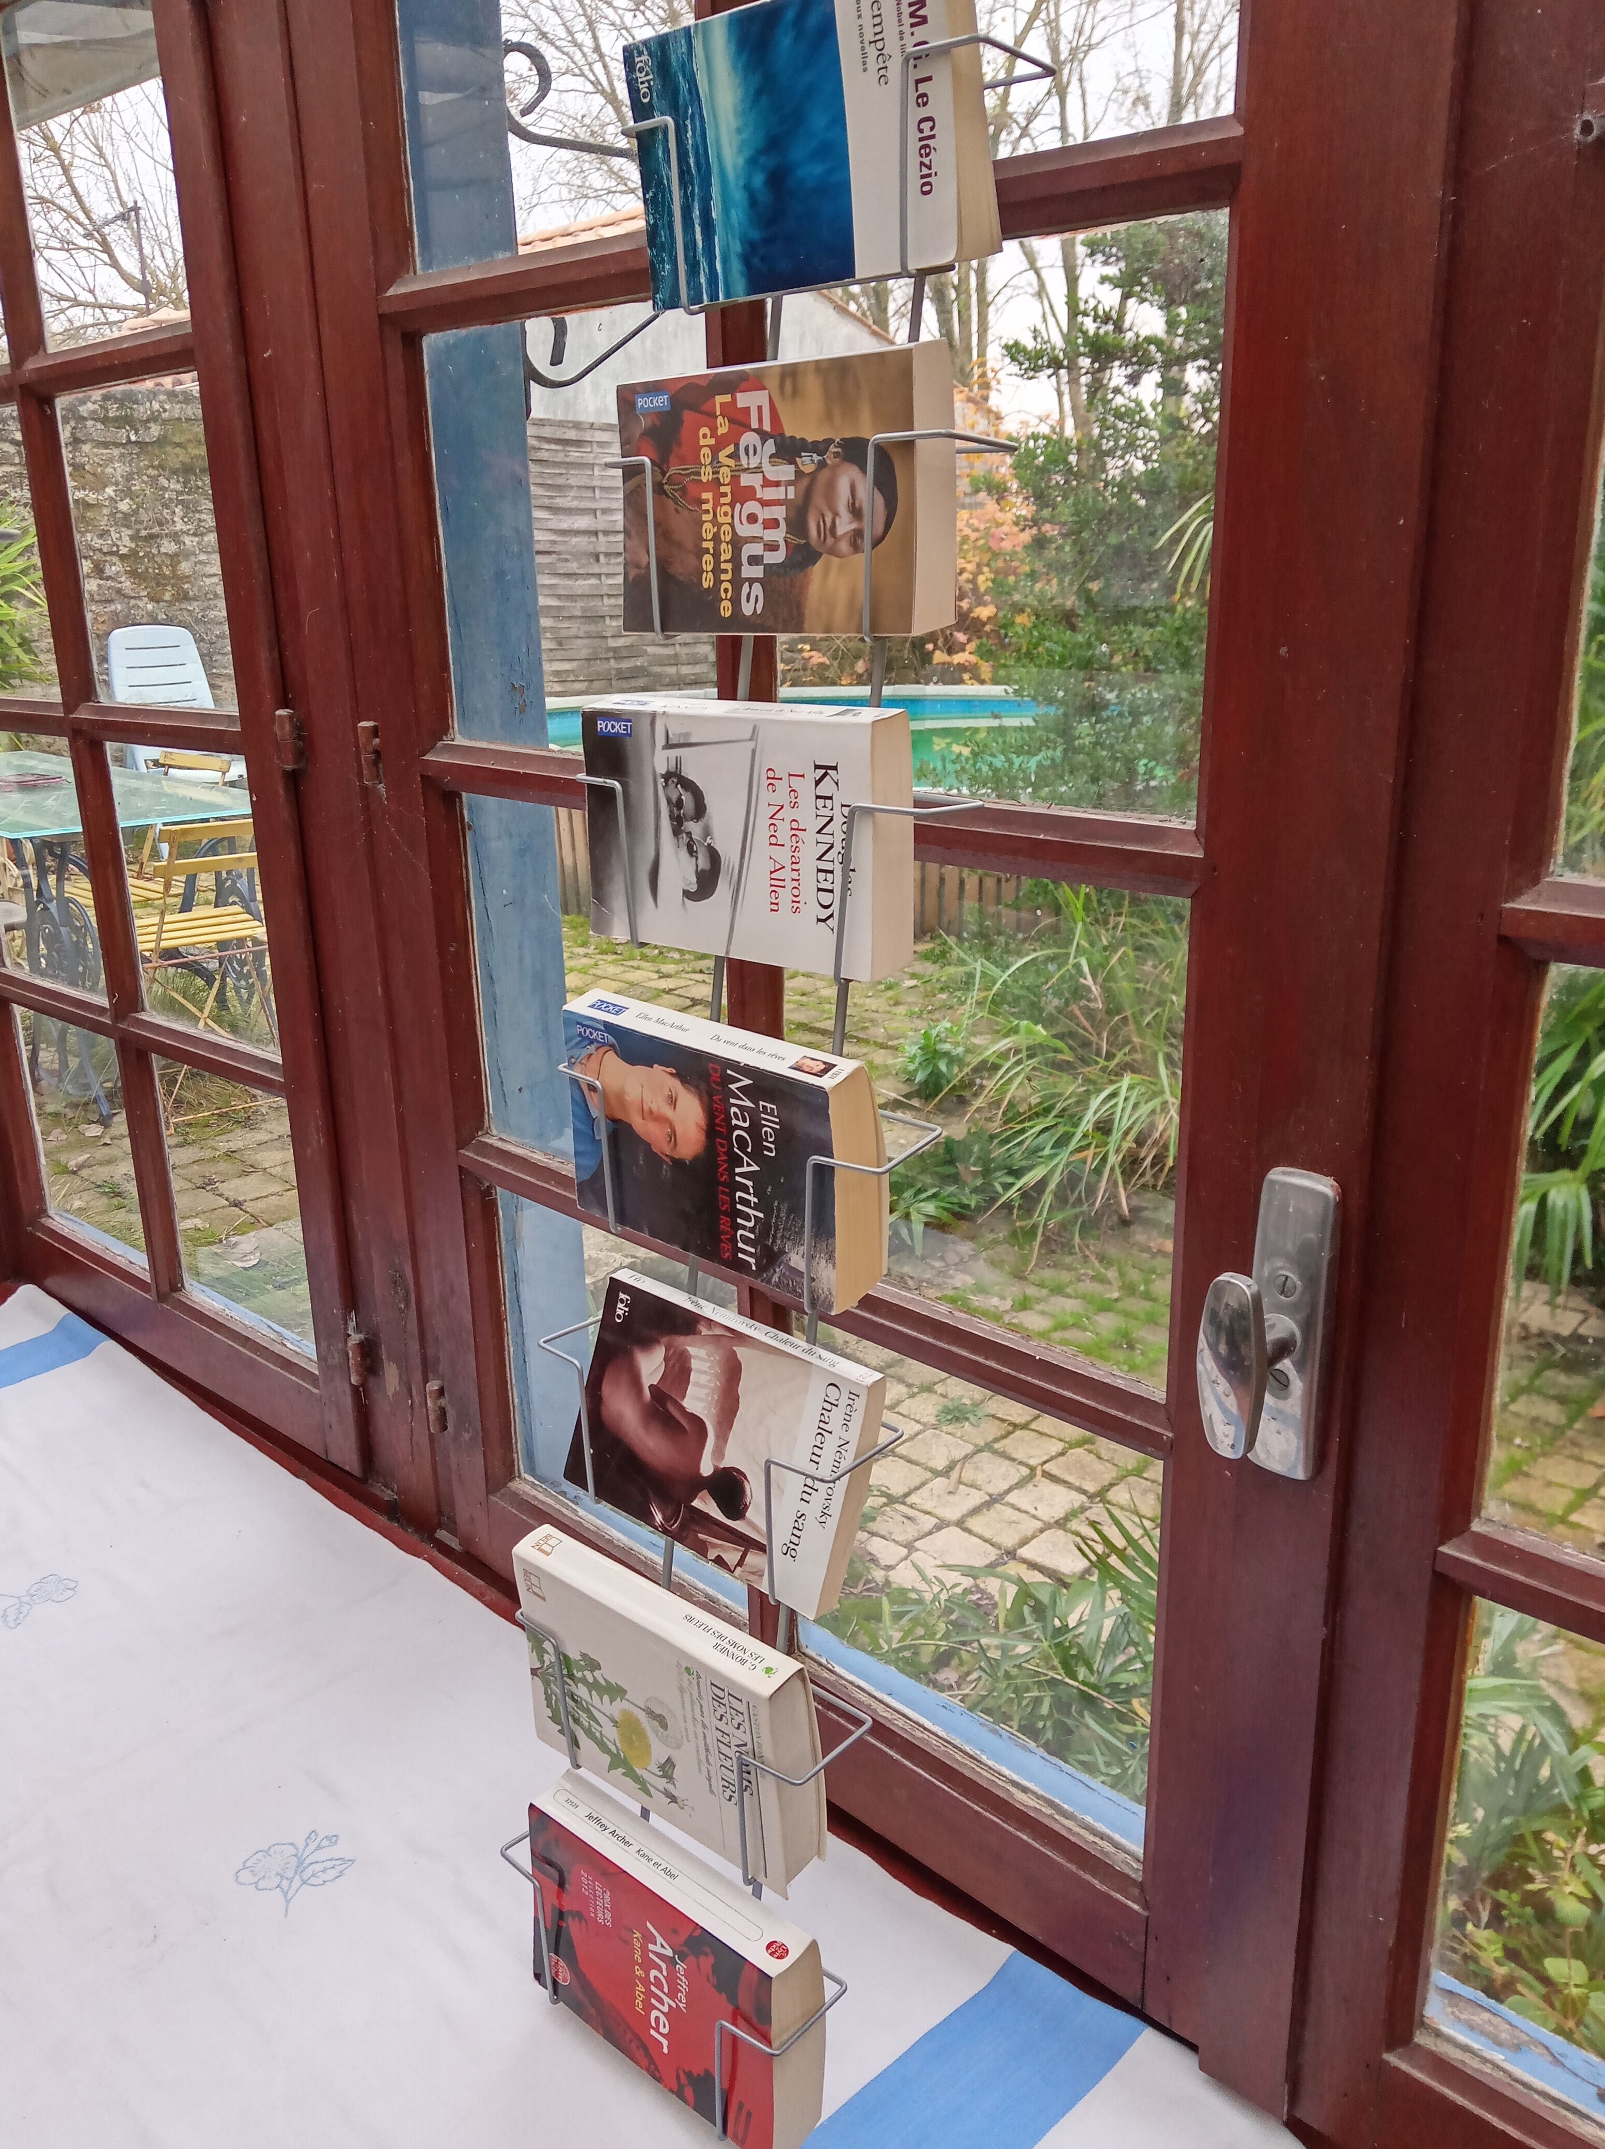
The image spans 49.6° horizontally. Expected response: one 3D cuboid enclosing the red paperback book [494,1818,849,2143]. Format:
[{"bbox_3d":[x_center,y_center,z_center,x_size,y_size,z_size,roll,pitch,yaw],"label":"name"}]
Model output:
[{"bbox_3d":[-0.068,0.450,0.881,0.178,0.111,0.034,14,20,41],"label":"red paperback book"}]

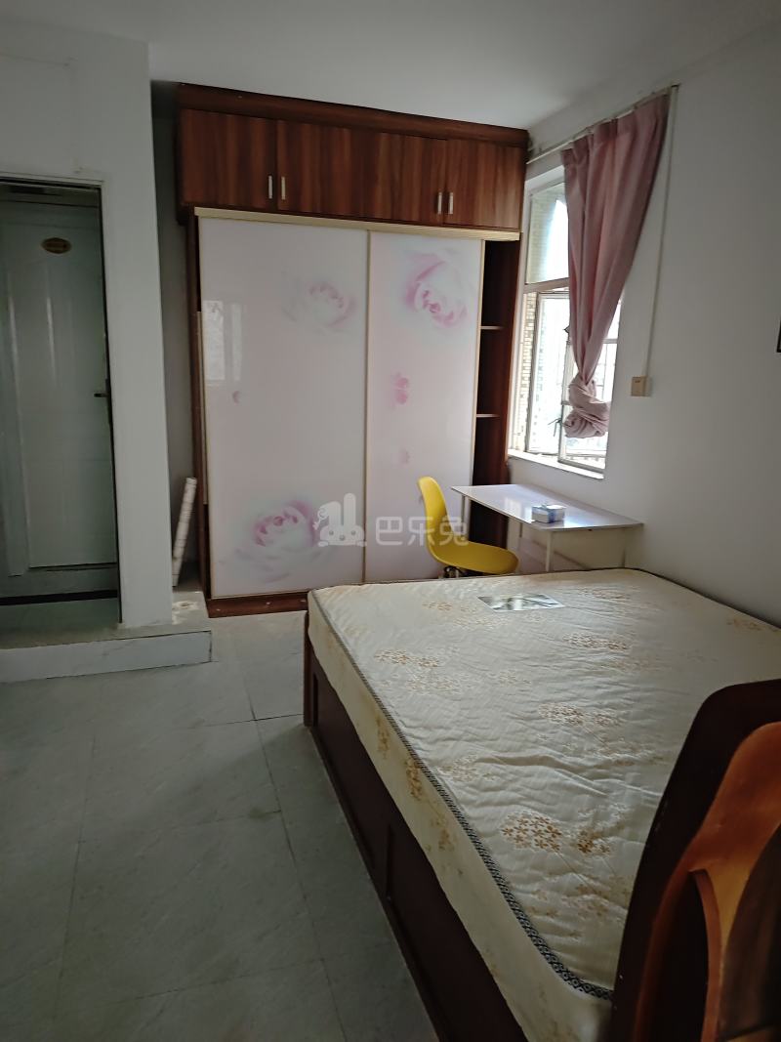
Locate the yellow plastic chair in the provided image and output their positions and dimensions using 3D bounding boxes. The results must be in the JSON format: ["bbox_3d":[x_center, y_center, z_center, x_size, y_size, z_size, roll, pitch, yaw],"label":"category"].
[{"bbox_3d":[0.355,0.242,3.415,0.520,0.880,0.480,4,12,13],"label":"yellow plastic chair"}]

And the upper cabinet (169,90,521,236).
[{"bbox_3d":[-0.203,-1.914,3.856,1.870,0.532,0.550,-3,13,-17],"label":"upper cabinet"}]

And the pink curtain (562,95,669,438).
[{"bbox_3d":[0.954,-1.117,3.316,0.160,1.445,0.800,-3,13,-18],"label":"pink curtain"}]

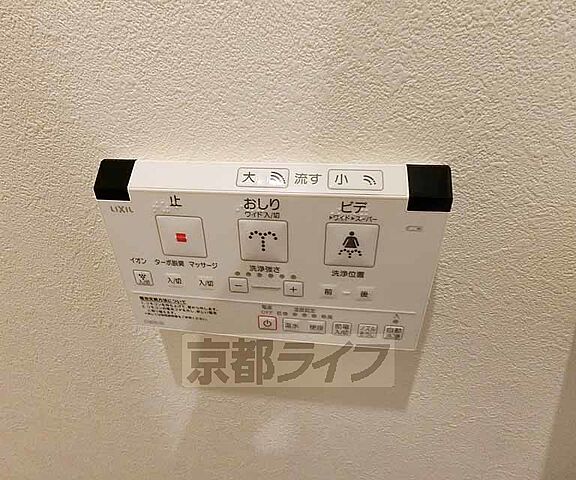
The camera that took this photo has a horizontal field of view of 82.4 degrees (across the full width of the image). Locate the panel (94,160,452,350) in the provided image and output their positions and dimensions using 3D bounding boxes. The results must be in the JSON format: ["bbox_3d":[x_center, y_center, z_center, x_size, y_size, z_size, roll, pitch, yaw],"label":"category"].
[{"bbox_3d":[-0.013,0.012,0.213,0.205,0.118,0.026,3,32,7],"label":"panel"}]

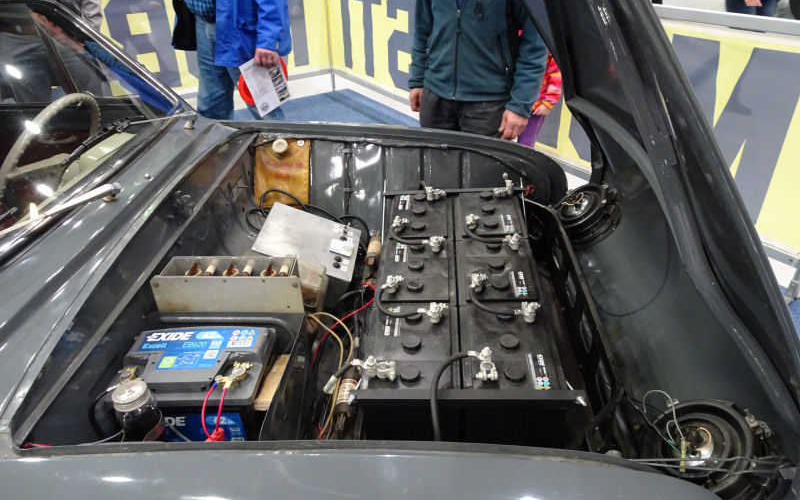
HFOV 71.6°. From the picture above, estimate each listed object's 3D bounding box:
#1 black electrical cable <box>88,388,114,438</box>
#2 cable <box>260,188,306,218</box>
[{"bbox_3d":[-0.495,0.272,0.920,0.045,0.095,0.040,0,32,3],"label":"black electrical cable"},{"bbox_3d":[-0.366,-0.148,1.730,0.150,0.070,0.060,0,32,3],"label":"cable"}]

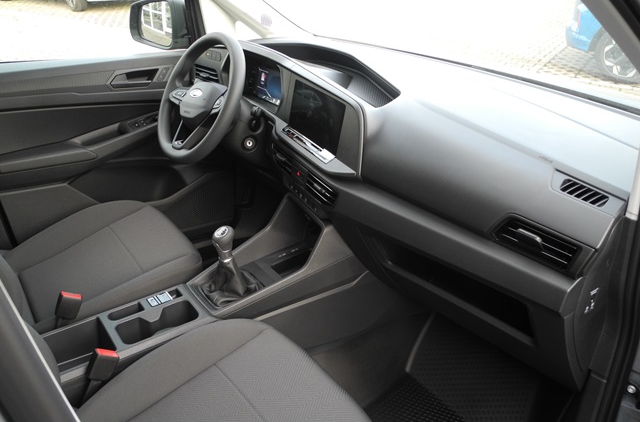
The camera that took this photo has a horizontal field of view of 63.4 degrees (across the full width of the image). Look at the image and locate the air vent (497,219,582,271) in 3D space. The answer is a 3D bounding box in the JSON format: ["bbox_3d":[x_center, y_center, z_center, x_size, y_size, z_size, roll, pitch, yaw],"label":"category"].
[{"bbox_3d":[0.374,0.064,0.879,0.135,0.058,0.035,31,2,38],"label":"air vent"}]

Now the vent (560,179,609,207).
[{"bbox_3d":[0.446,-0.025,0.865,0.084,0.028,0.020,35,2,42],"label":"vent"}]

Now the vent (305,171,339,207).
[{"bbox_3d":[0.018,-0.051,1.249,0.035,0.046,0.117,4,24,-36],"label":"vent"}]

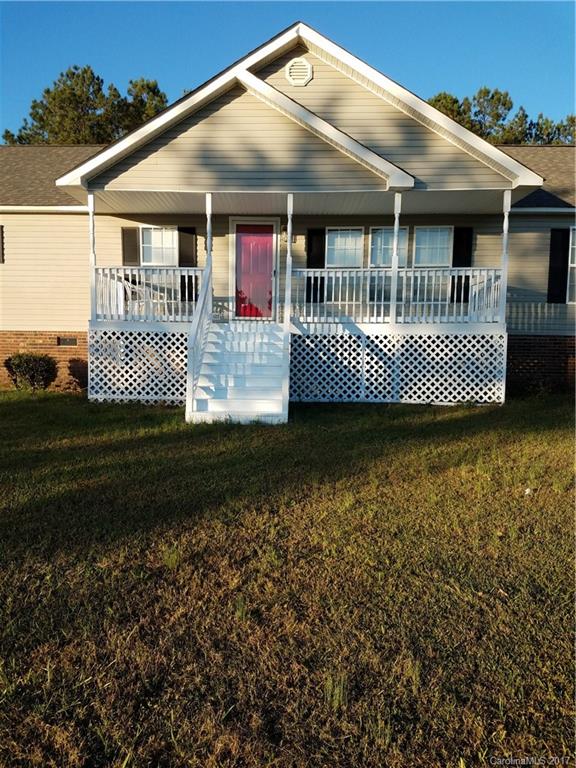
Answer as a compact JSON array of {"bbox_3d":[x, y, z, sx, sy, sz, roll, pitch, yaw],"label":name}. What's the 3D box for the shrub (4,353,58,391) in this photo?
[{"bbox_3d":[-5.050,-0.210,11.350,1.060,0.800,1.000,0,5,1],"label":"shrub"}]

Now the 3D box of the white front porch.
[{"bbox_3d":[0.170,-1.480,9.980,7.350,3.720,3.900,0,5,1],"label":"white front porch"}]

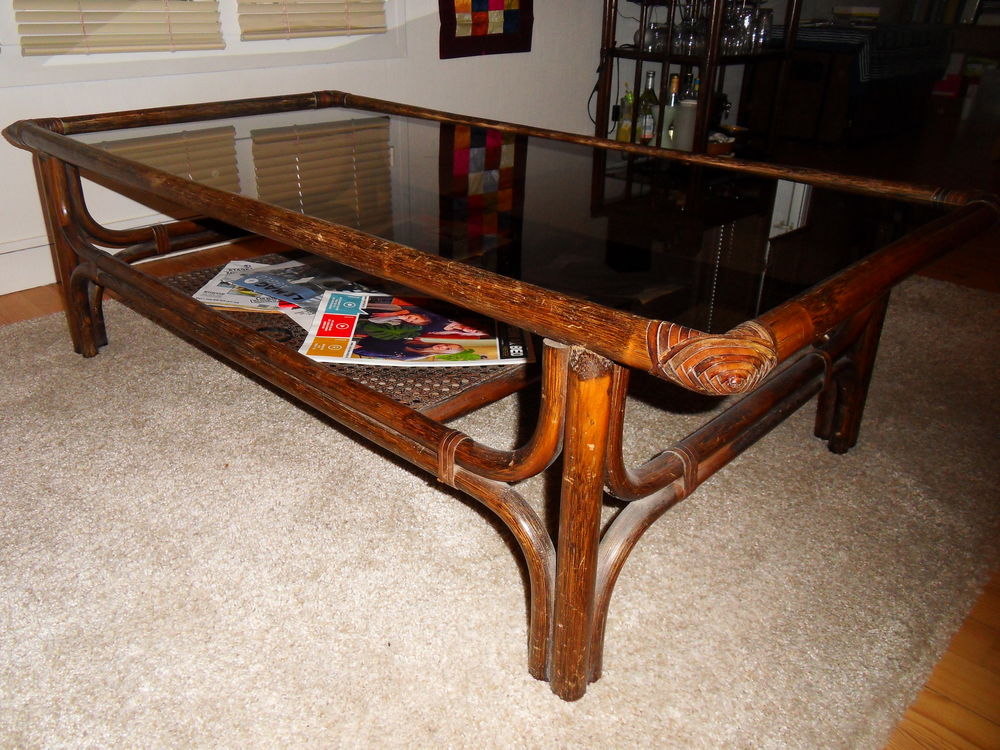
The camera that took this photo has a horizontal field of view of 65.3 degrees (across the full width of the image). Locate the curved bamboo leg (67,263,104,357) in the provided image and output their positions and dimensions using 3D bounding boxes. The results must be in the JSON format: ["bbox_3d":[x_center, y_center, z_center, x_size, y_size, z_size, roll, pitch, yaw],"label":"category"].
[{"bbox_3d":[-0.804,-0.127,1.516,0.097,0.201,0.037,23,33,38],"label":"curved bamboo leg"}]

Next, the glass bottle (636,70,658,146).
[{"bbox_3d":[0.641,-1.153,3.380,0.077,0.305,0.077,1,25,0],"label":"glass bottle"}]

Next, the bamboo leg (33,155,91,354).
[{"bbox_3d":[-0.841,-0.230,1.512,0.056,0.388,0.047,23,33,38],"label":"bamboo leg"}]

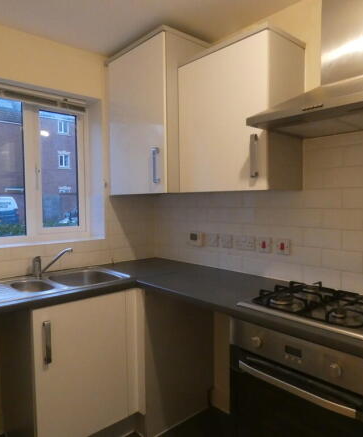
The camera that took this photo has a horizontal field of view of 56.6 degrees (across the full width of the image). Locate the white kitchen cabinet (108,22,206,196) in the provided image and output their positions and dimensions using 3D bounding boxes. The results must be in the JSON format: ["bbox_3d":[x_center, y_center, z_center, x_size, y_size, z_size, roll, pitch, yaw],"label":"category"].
[{"bbox_3d":[-0.151,-0.640,2.322,0.428,0.955,0.652,-3,4,-42],"label":"white kitchen cabinet"}]

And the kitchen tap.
[{"bbox_3d":[-0.768,0.272,2.024,0.228,0.164,0.050,-1,3,-10],"label":"kitchen tap"}]

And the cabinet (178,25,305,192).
[{"bbox_3d":[0.313,-0.524,1.884,0.330,0.750,0.619,-3,4,-42],"label":"cabinet"}]

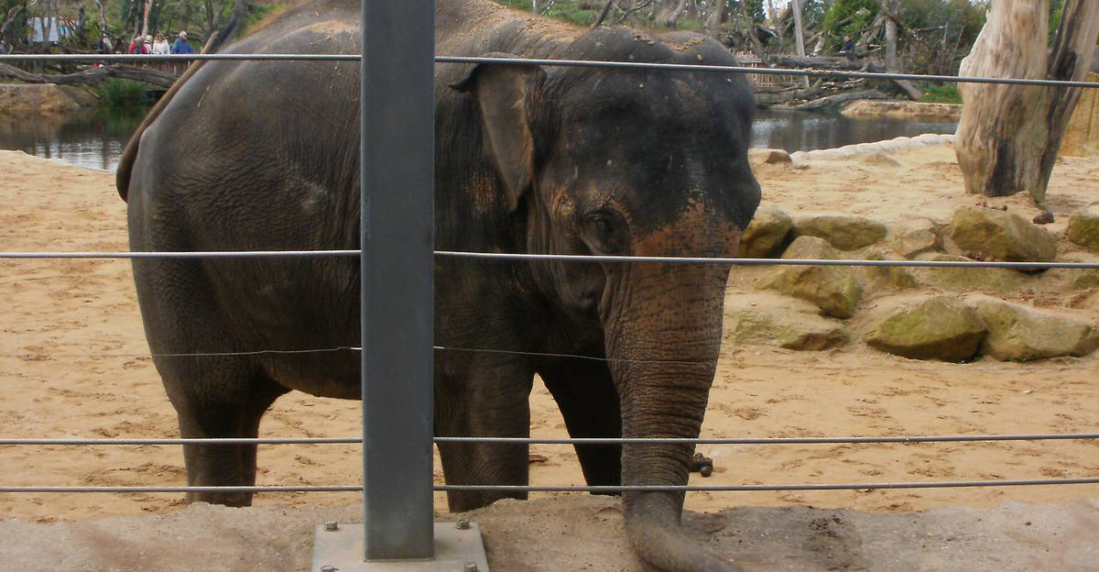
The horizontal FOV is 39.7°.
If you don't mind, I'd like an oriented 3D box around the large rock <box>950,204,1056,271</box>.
[{"bbox_3d":[3.605,-0.387,12.117,0.778,0.462,0.550,1,9,0],"label":"large rock"}]

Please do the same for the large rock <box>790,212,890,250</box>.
[{"bbox_3d":[2.376,-0.446,12.500,0.800,0.300,0.500,1,9,0],"label":"large rock"}]

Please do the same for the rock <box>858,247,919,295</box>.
[{"bbox_3d":[2.570,-0.113,11.540,0.421,0.322,0.350,1,9,0],"label":"rock"}]

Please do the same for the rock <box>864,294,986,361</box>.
[{"bbox_3d":[2.221,0.240,9.000,0.720,0.340,0.500,1,9,0],"label":"rock"}]

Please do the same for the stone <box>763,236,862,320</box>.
[{"bbox_3d":[1.928,-0.059,11.181,0.650,0.530,0.550,1,9,0],"label":"stone"}]

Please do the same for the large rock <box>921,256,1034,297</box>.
[{"bbox_3d":[3.311,-0.075,11.800,0.870,0.280,0.550,1,9,0],"label":"large rock"}]

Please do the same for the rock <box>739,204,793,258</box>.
[{"bbox_3d":[1.752,-0.446,12.502,0.440,0.399,0.420,1,9,0],"label":"rock"}]

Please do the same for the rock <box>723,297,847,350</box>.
[{"bbox_3d":[1.676,0.262,10.724,0.790,0.278,0.600,1,9,0],"label":"rock"}]

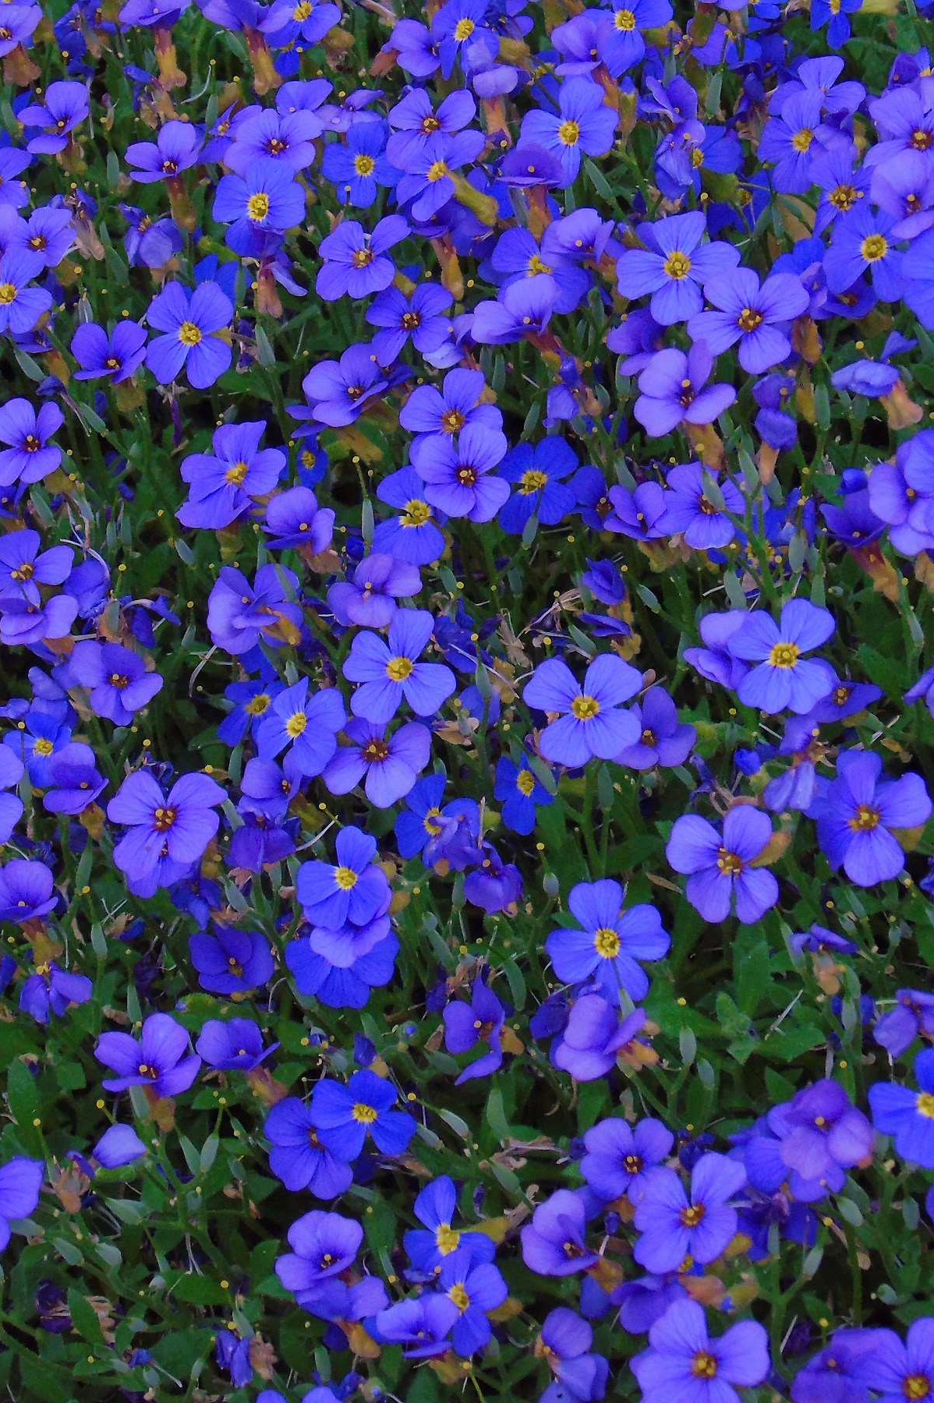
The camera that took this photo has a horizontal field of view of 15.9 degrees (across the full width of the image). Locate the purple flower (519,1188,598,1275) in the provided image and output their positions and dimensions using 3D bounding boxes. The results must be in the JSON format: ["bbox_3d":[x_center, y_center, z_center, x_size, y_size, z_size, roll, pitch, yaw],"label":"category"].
[{"bbox_3d":[0.015,0.085,0.540,0.015,0.011,0.016,0,62,36],"label":"purple flower"}]

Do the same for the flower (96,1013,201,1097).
[{"bbox_3d":[-0.054,0.060,0.570,0.018,0.010,0.018,0,43,10],"label":"flower"}]

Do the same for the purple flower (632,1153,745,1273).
[{"bbox_3d":[0.039,0.089,0.578,0.020,0.009,0.022,0,68,13],"label":"purple flower"}]

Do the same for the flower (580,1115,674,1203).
[{"bbox_3d":[0.028,0.080,0.586,0.016,0.007,0.017,0,60,6],"label":"flower"}]

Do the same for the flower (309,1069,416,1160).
[{"bbox_3d":[-0.018,0.072,0.583,0.019,0.007,0.017,0,60,-5],"label":"flower"}]

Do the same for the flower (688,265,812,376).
[{"bbox_3d":[0.051,-0.068,0.600,0.021,0.008,0.020,0,66,0],"label":"flower"}]

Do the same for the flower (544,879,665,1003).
[{"bbox_3d":[0.025,0.043,0.598,0.022,0.009,0.022,0,77,5],"label":"flower"}]

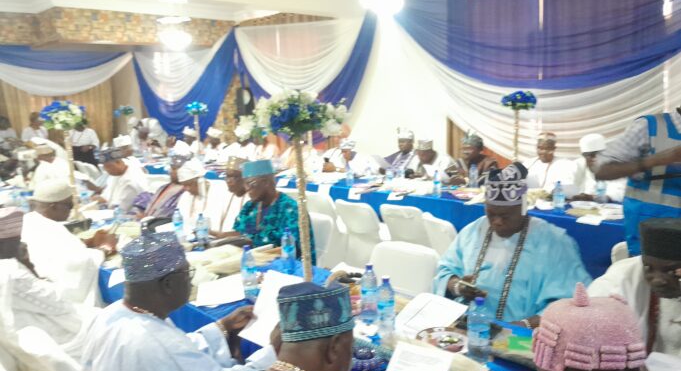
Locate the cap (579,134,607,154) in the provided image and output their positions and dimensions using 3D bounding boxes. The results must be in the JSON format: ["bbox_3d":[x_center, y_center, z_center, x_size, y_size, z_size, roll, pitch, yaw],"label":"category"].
[{"bbox_3d":[2.196,-0.361,4.450,0.230,0.150,0.200,-20,18,-31],"label":"cap"}]

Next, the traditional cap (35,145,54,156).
[{"bbox_3d":[-3.148,-0.373,5.450,0.190,0.120,0.210,6,22,39],"label":"traditional cap"}]

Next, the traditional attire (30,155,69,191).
[{"bbox_3d":[-3.695,-0.045,6.508,0.480,0.600,0.550,-9,10,-36],"label":"traditional attire"}]

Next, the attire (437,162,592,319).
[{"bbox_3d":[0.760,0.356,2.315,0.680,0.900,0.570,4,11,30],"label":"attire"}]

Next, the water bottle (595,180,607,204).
[{"bbox_3d":[2.048,0.047,4.008,0.066,0.230,0.066,7,13,41],"label":"water bottle"}]

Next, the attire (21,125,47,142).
[{"bbox_3d":[-5.161,-0.824,8.600,0.480,0.600,0.320,-8,12,-33],"label":"attire"}]

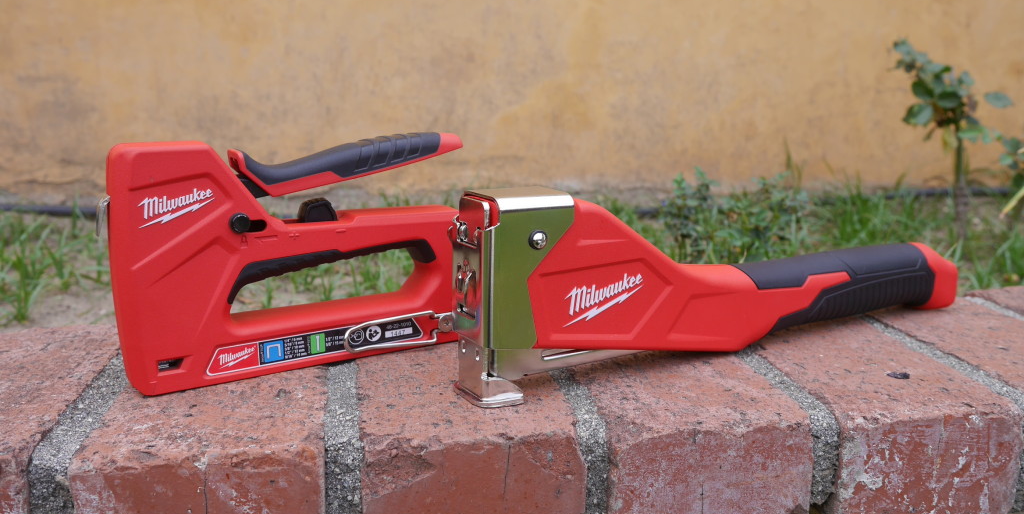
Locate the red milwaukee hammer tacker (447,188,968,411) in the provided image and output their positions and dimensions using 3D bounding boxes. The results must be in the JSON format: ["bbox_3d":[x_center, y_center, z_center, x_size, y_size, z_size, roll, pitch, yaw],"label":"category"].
[{"bbox_3d":[0.134,0.002,0.478,0.357,0.101,0.039,-7,16,-27],"label":"red milwaukee hammer tacker"}]

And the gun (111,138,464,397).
[{"bbox_3d":[-0.113,-0.005,0.445,0.190,0.123,0.035,-7,17,-28],"label":"gun"}]

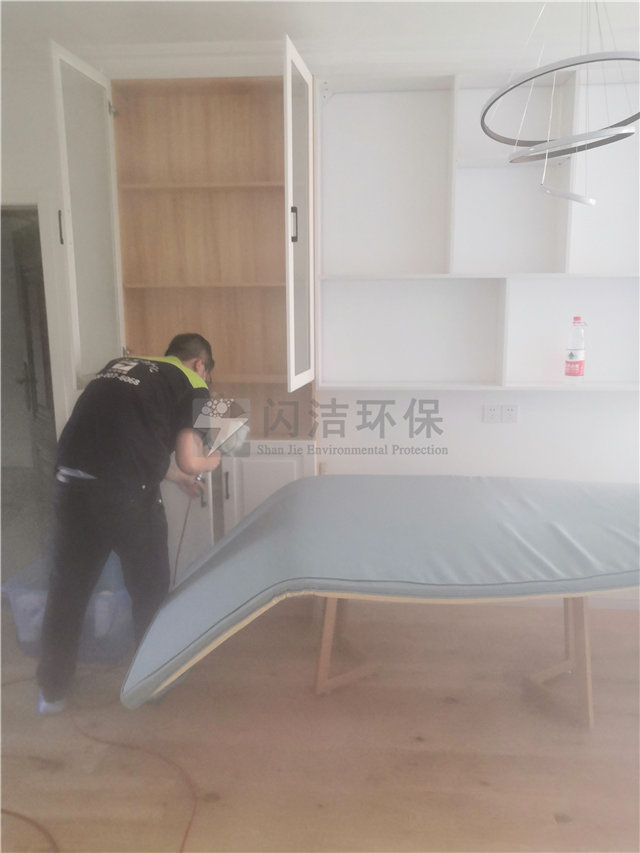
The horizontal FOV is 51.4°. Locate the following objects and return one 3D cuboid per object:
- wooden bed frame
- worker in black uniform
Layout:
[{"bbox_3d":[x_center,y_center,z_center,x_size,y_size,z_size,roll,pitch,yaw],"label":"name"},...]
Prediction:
[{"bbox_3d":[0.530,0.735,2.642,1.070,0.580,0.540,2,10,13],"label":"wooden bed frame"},{"bbox_3d":[-0.761,0.353,2.709,0.720,1.440,0.520,-8,13,-41],"label":"worker in black uniform"}]

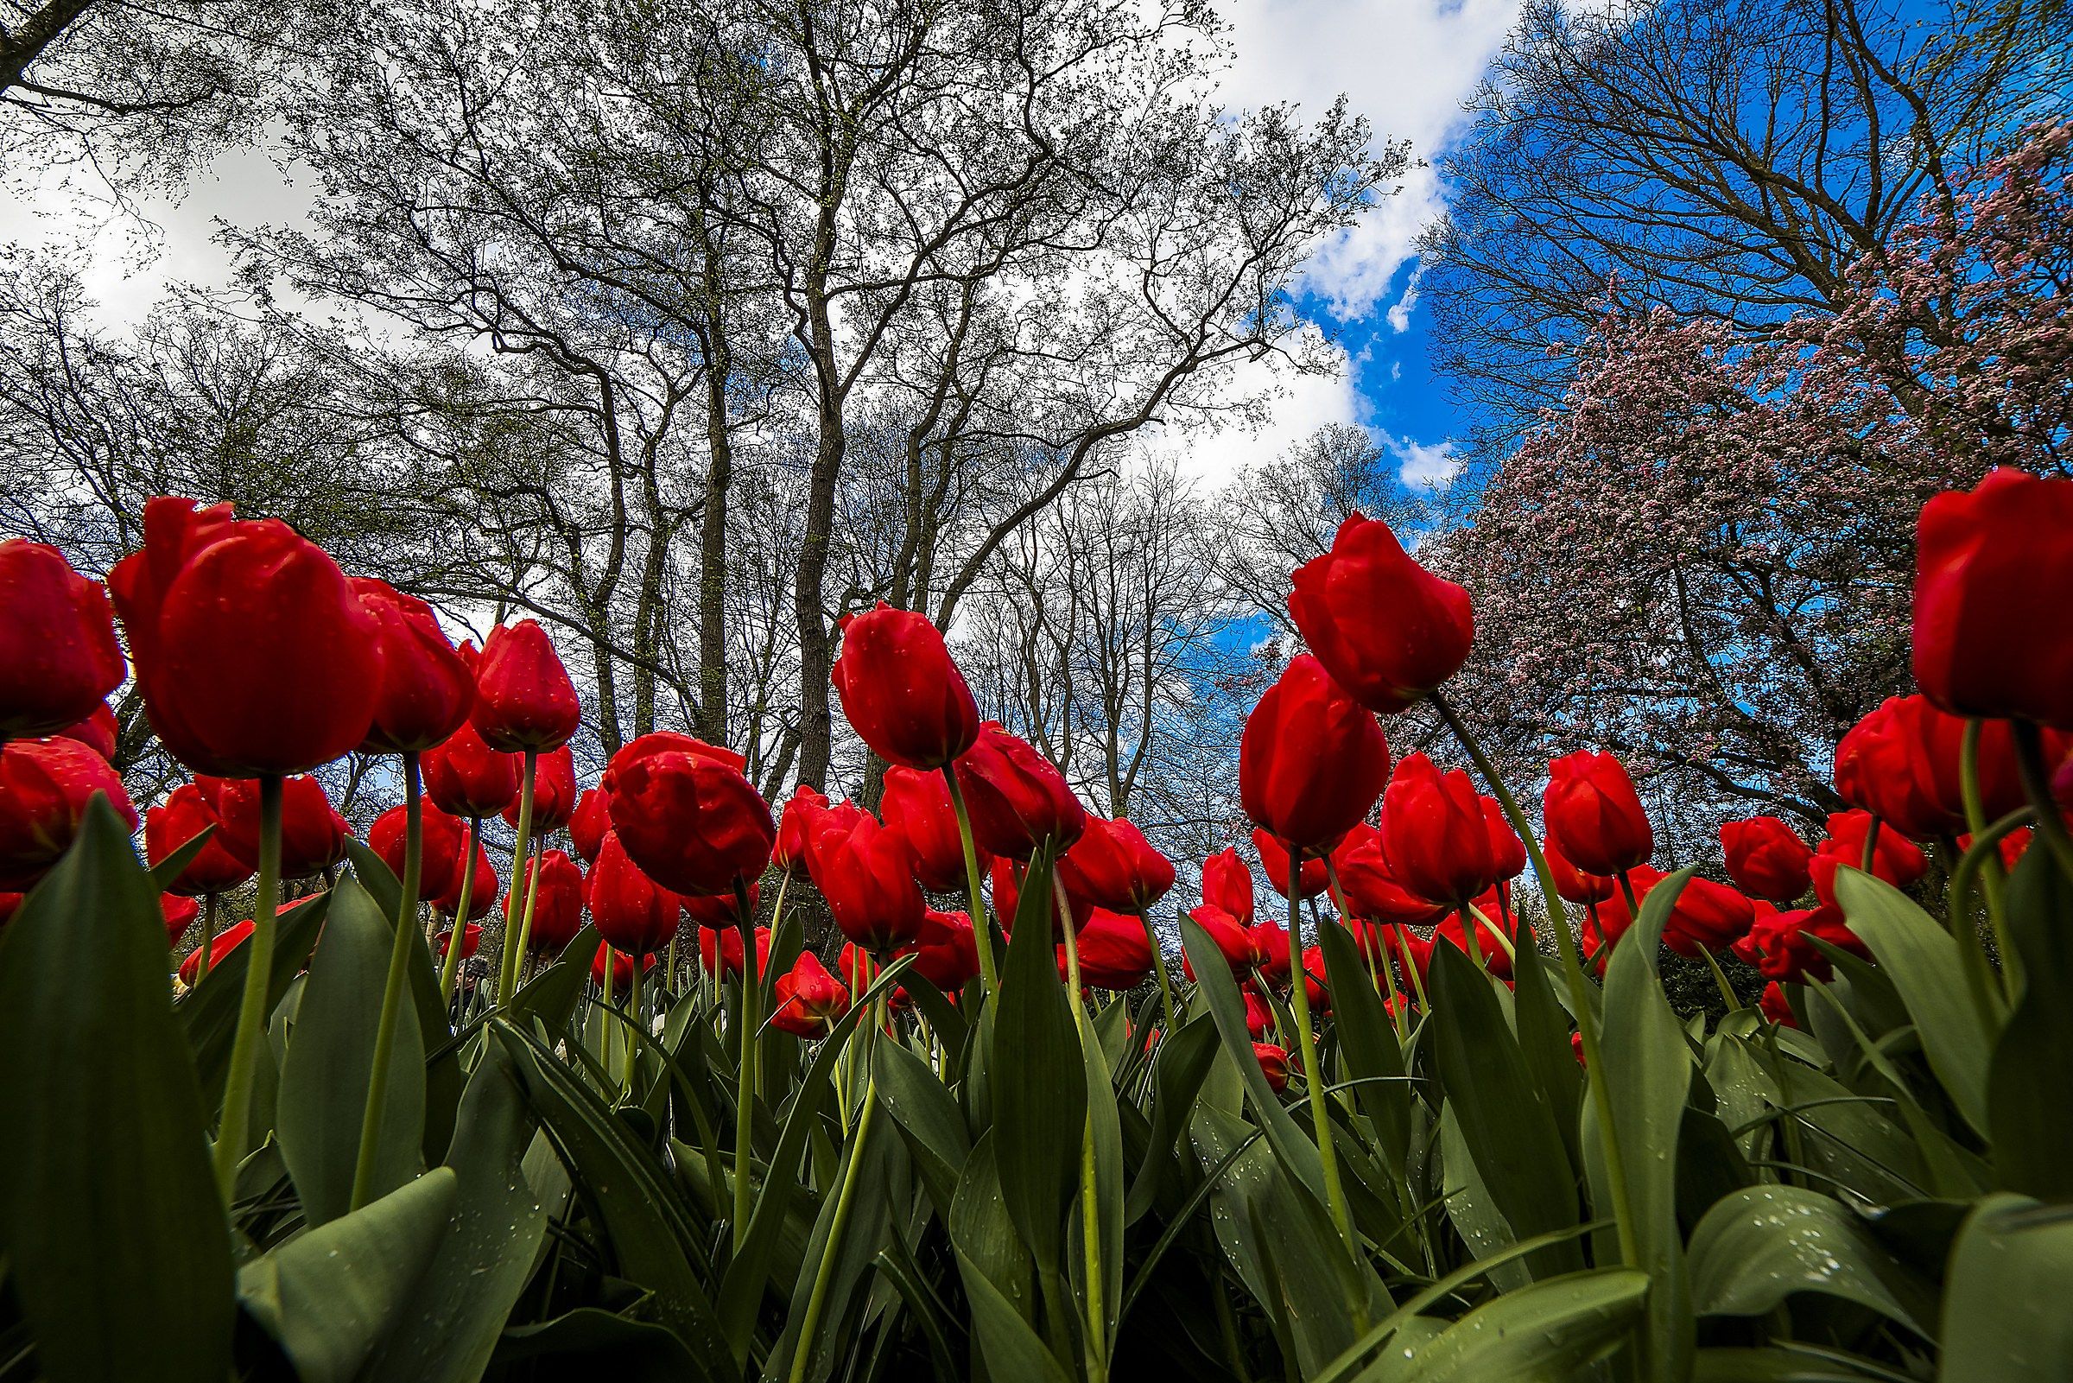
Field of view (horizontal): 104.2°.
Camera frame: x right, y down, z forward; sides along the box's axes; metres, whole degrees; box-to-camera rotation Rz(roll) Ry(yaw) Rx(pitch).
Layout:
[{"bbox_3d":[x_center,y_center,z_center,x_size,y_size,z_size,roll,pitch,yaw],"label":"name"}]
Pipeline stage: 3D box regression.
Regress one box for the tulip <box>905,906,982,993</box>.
[{"bbox_3d":[-0.082,0.216,0.680,0.065,0.067,0.065,-28,-15,0],"label":"tulip"}]

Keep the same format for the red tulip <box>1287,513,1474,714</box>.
[{"bbox_3d":[0.125,-0.029,0.296,0.057,0.076,0.057,-16,-26,0],"label":"red tulip"}]

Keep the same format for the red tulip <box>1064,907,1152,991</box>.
[{"bbox_3d":[0.056,0.195,0.617,0.065,0.060,0.060,25,-14,9],"label":"red tulip"}]

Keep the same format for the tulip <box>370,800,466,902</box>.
[{"bbox_3d":[-0.468,0.120,0.612,0.058,0.075,0.058,-16,-8,0],"label":"tulip"}]

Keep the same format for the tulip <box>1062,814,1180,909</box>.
[{"bbox_3d":[0.051,0.113,0.531,0.079,0.055,0.055,41,0,17],"label":"tulip"}]

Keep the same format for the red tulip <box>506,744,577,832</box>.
[{"bbox_3d":[-0.411,0.075,0.669,0.054,0.080,0.054,-7,-16,0],"label":"red tulip"}]

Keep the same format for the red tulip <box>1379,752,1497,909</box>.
[{"bbox_3d":[0.198,0.068,0.399,0.053,0.075,0.053,-2,-18,0],"label":"red tulip"}]

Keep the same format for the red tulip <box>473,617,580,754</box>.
[{"bbox_3d":[-0.290,-0.002,0.459,0.056,0.070,0.056,-5,-14,-32],"label":"red tulip"}]

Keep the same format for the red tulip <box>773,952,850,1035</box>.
[{"bbox_3d":[-0.174,0.233,0.621,0.058,0.062,0.058,-28,-43,-23],"label":"red tulip"}]

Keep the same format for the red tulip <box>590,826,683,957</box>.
[{"bbox_3d":[-0.244,0.122,0.491,0.054,0.074,0.054,-14,-18,0],"label":"red tulip"}]

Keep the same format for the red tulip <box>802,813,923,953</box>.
[{"bbox_3d":[-0.090,0.100,0.429,0.060,0.072,0.060,-15,-16,0],"label":"red tulip"}]

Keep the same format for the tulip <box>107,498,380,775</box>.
[{"bbox_3d":[-0.227,-0.017,0.235,0.057,0.084,0.057,-19,-18,0],"label":"tulip"}]

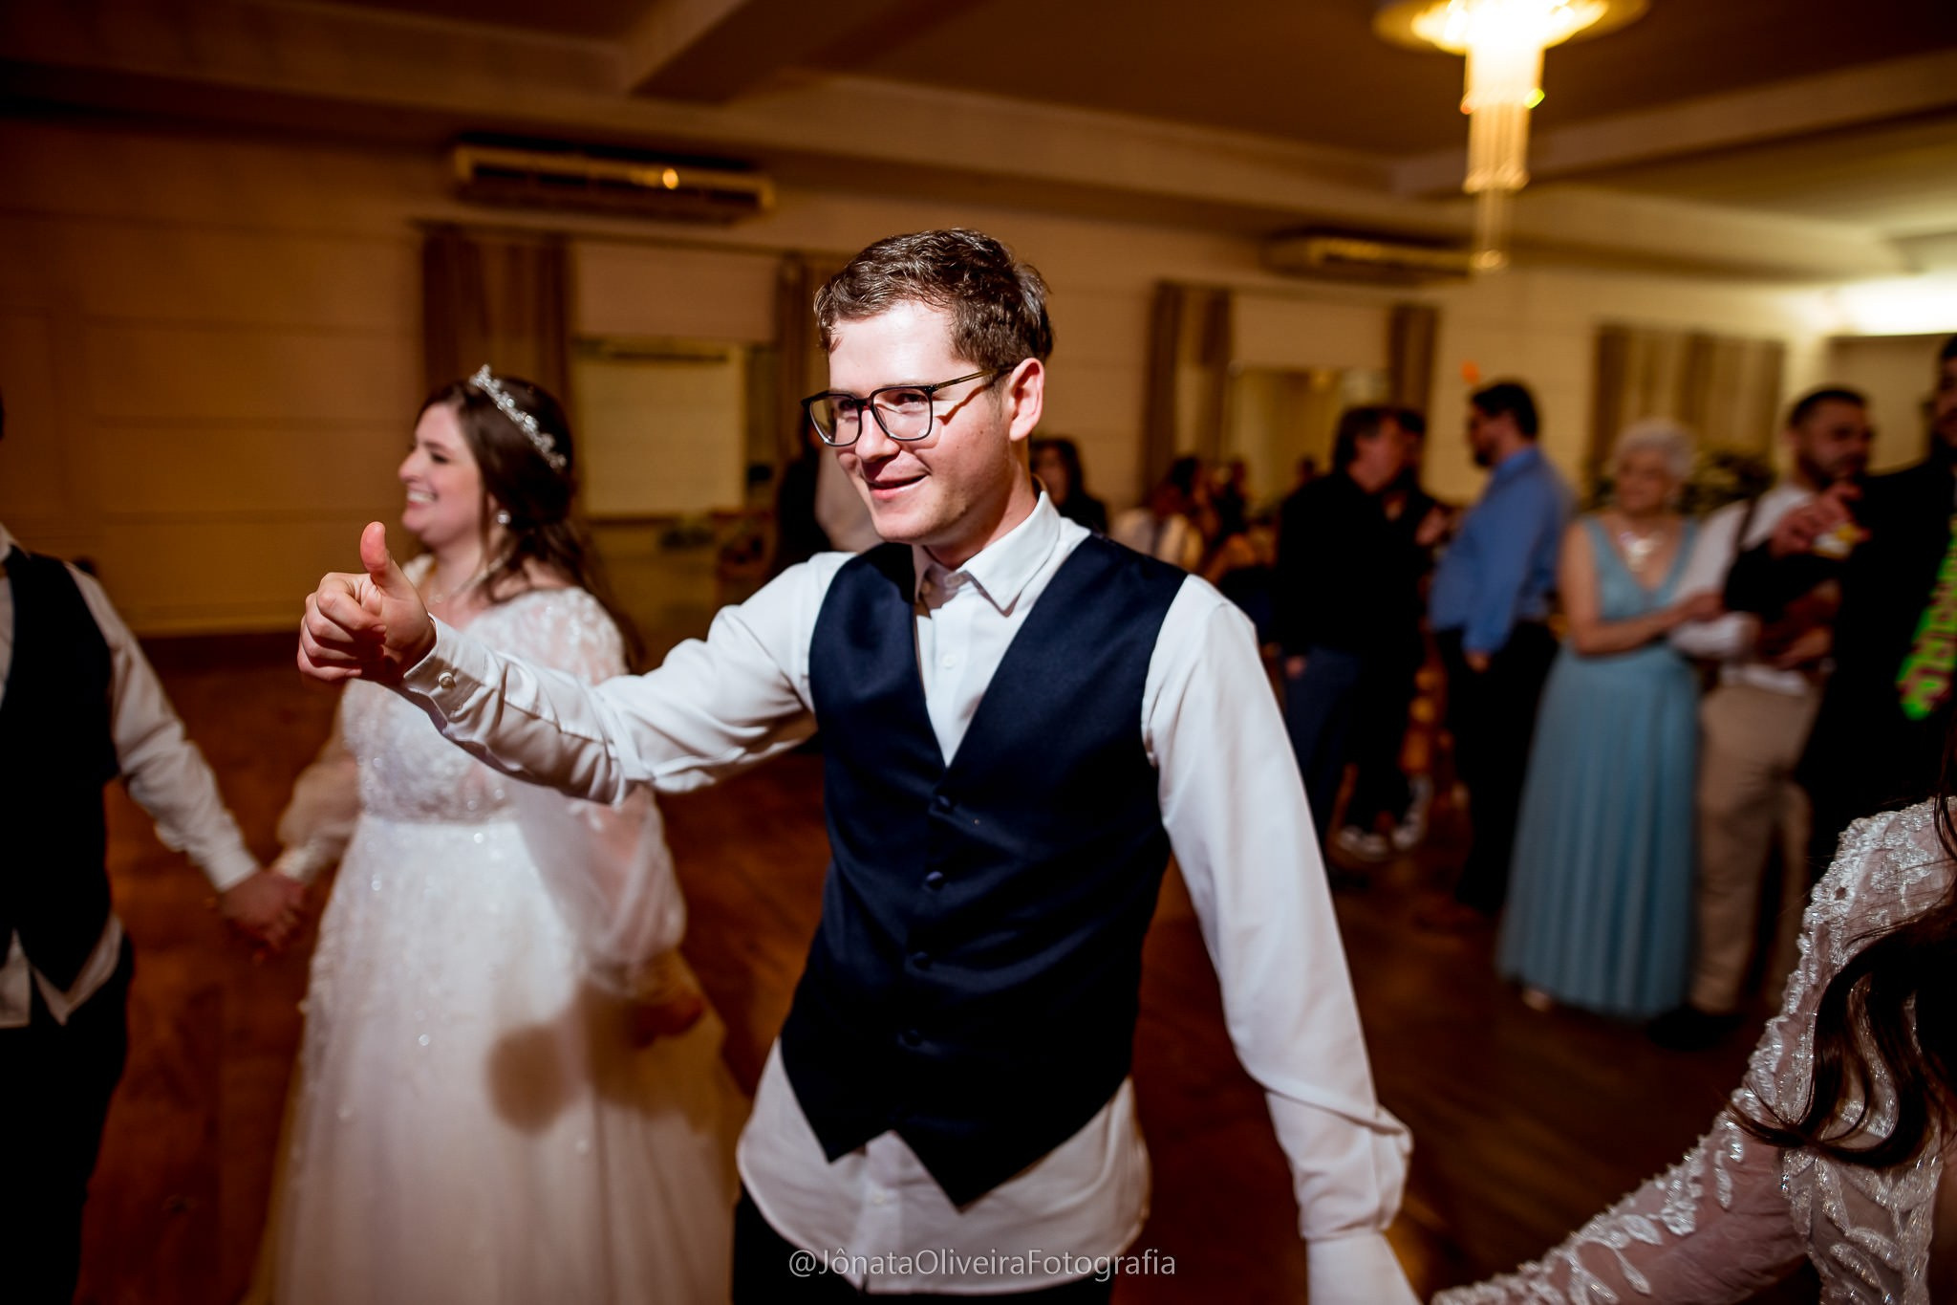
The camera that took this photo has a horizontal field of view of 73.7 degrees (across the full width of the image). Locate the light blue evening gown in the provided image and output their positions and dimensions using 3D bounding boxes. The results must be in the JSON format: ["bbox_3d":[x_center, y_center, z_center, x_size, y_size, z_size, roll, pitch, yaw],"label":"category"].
[{"bbox_3d":[1.685,0.285,3.570,0.510,1.350,0.440,5,11,17],"label":"light blue evening gown"}]

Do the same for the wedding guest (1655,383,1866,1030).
[{"bbox_3d":[2.070,0.160,3.460,0.560,1.710,0.420,4,11,12],"label":"wedding guest"}]

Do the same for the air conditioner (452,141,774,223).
[{"bbox_3d":[-2.113,-2.668,7.468,1.690,0.225,0.570,-4,12,-28],"label":"air conditioner"}]

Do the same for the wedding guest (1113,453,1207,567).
[{"bbox_3d":[1.268,-0.486,7.699,0.650,1.327,0.500,-7,14,-38],"label":"wedding guest"}]

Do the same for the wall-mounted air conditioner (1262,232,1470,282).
[{"bbox_3d":[3.082,-3.064,10.290,1.690,0.225,0.570,-4,12,-28],"label":"wall-mounted air conditioner"}]

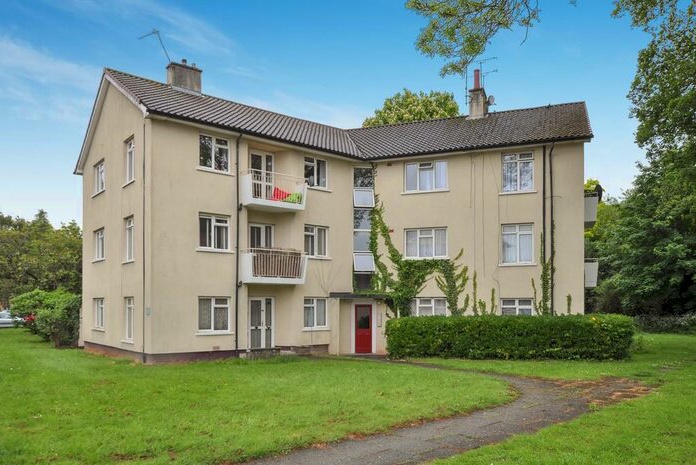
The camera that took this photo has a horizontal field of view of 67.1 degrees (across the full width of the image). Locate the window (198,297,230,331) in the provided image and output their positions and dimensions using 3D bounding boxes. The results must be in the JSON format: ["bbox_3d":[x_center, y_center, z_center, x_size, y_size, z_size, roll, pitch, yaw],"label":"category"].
[{"bbox_3d":[-4.531,2.798,17.840,1.146,1.242,0.120,2,-4,-37],"label":"window"}]

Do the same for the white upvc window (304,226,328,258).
[{"bbox_3d":[-1.206,0.350,20.370,1.144,1.243,0.120,2,-4,-37],"label":"white upvc window"}]

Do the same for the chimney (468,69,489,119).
[{"bbox_3d":[6.072,-6.464,24.529,0.649,2.220,1.150,-2,-5,21],"label":"chimney"}]

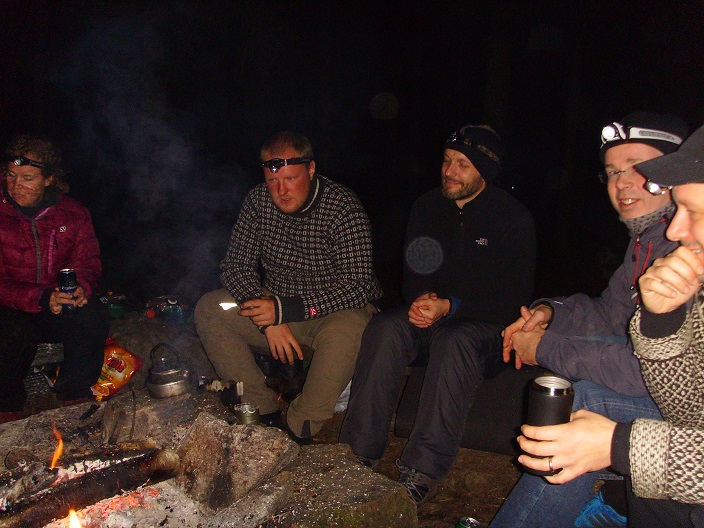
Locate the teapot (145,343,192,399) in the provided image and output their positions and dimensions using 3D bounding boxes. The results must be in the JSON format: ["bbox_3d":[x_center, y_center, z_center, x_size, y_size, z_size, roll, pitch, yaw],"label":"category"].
[{"bbox_3d":[-0.623,0.363,2.700,0.150,0.165,0.135,-1,9,32],"label":"teapot"}]

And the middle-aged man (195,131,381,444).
[{"bbox_3d":[-0.185,0.067,2.799,0.540,1.070,0.710,4,8,26],"label":"middle-aged man"}]

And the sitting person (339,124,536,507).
[{"bbox_3d":[0.331,0.105,2.703,0.500,1.160,0.810,4,8,28],"label":"sitting person"}]

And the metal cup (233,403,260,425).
[{"bbox_3d":[-0.315,0.450,2.380,0.075,0.066,0.075,0,7,0],"label":"metal cup"}]

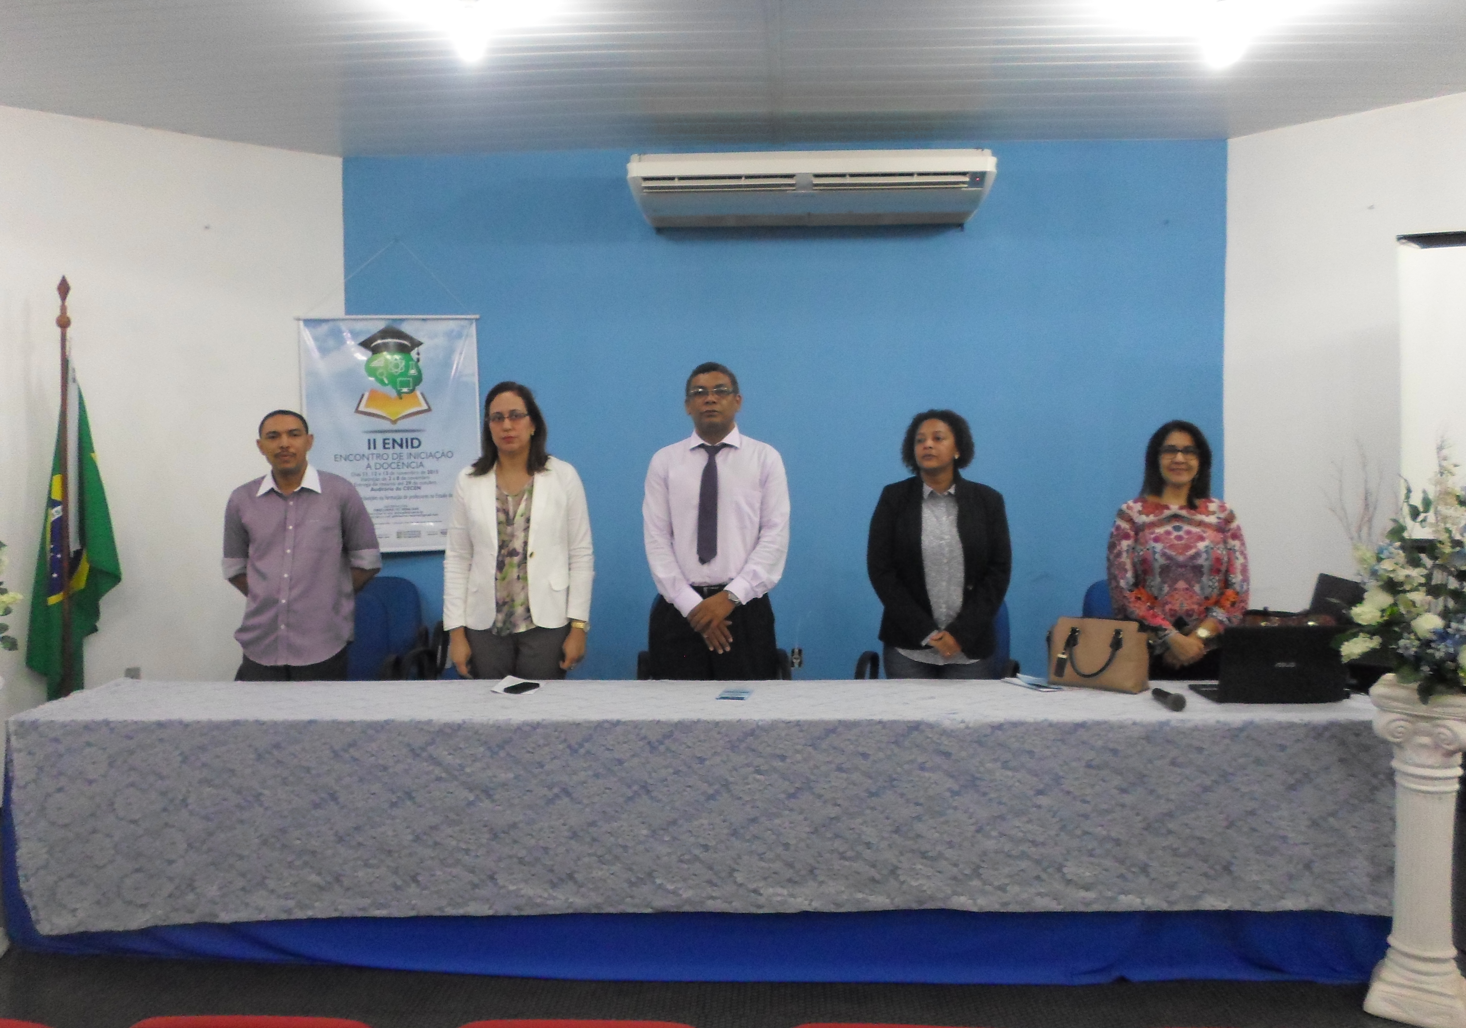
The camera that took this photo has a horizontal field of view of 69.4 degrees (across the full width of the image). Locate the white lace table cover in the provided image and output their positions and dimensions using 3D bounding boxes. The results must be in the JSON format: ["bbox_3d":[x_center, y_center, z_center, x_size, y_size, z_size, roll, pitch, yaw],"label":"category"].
[{"bbox_3d":[-0.042,0.857,3.236,3.970,0.600,0.570,0,3,1],"label":"white lace table cover"}]

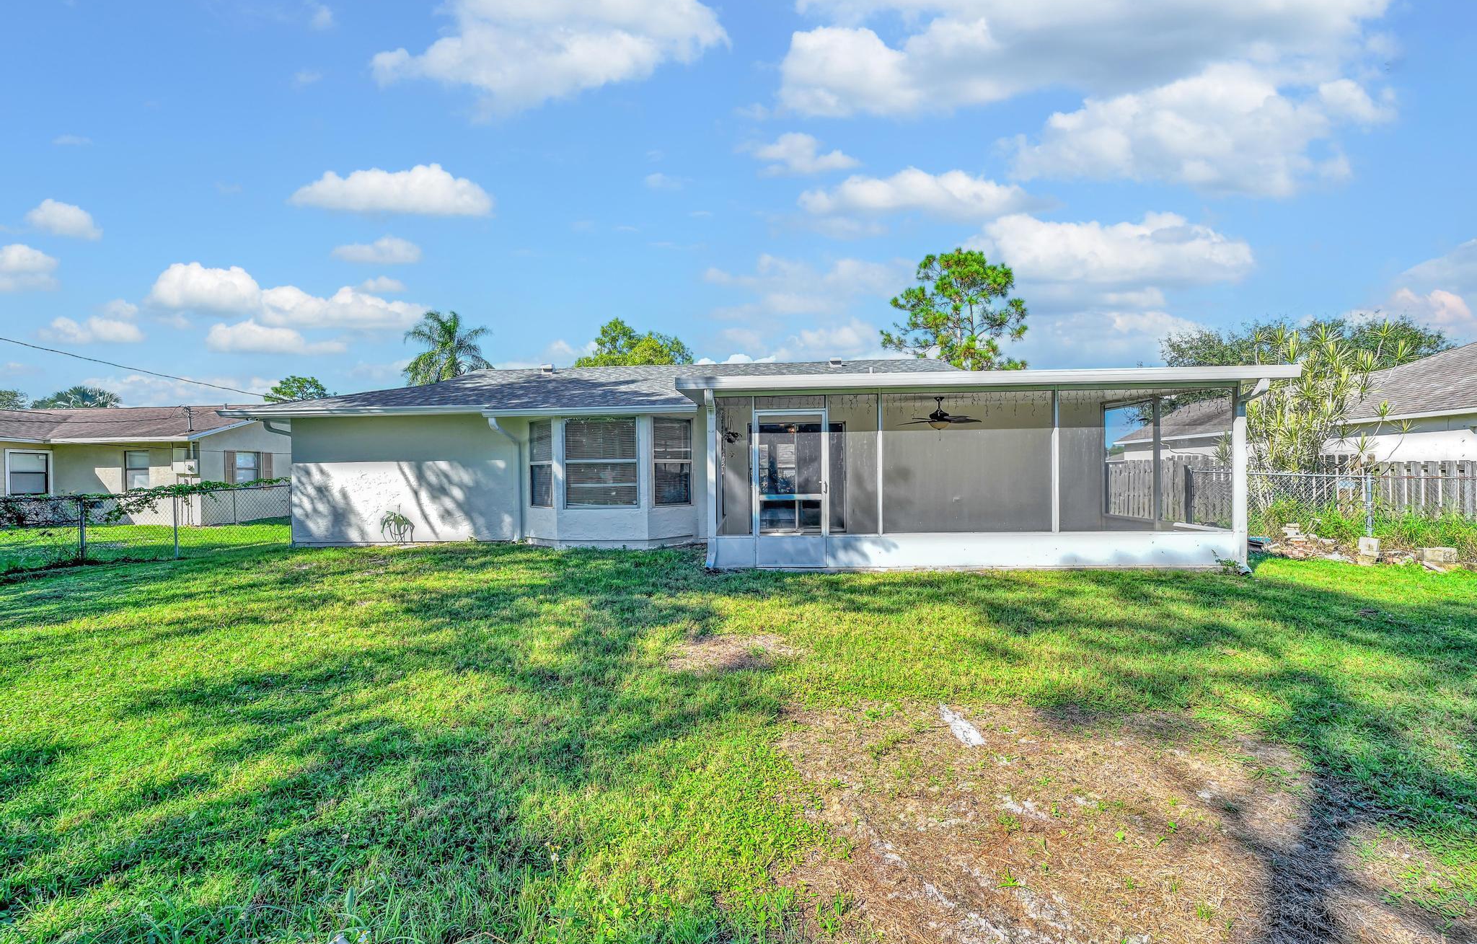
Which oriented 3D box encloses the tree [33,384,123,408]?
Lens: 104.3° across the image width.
[{"bbox_3d":[-37.800,-1.850,33.000,4.700,6.500,4.700,0,0,0],"label":"tree"}]

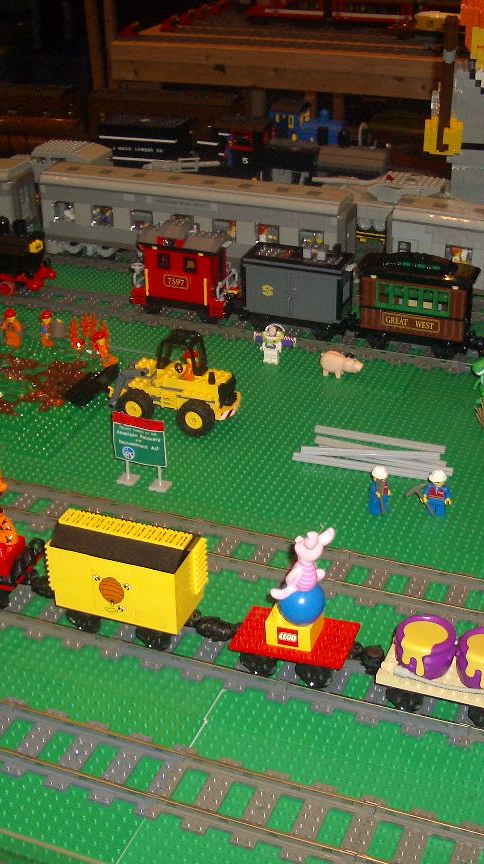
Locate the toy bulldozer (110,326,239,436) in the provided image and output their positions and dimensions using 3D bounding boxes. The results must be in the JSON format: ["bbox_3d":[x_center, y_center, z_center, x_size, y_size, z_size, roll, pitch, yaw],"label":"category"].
[{"bbox_3d":[-0.072,-0.057,1.152,0.136,0.087,0.069,10,31,19],"label":"toy bulldozer"}]

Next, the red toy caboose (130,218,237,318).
[{"bbox_3d":[-0.061,-0.187,1.317,0.124,0.111,0.052,10,32,18],"label":"red toy caboose"}]

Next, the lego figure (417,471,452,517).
[{"bbox_3d":[0.166,0.051,0.988,0.027,0.043,0.016,10,32,19],"label":"lego figure"}]

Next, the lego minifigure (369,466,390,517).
[{"bbox_3d":[0.117,0.049,0.995,0.023,0.043,0.017,-13,32,-21],"label":"lego minifigure"}]

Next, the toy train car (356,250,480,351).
[{"bbox_3d":[0.188,-0.139,1.233,0.132,0.106,0.053,10,32,18],"label":"toy train car"}]

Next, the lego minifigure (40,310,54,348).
[{"bbox_3d":[-0.214,-0.115,1.289,0.017,0.042,0.023,18,35,29],"label":"lego minifigure"}]

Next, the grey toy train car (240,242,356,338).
[{"bbox_3d":[0.066,-0.157,1.277,0.127,0.095,0.050,10,32,18],"label":"grey toy train car"}]

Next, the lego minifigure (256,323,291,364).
[{"bbox_3d":[0.033,-0.096,1.266,0.048,0.045,0.019,10,31,19],"label":"lego minifigure"}]

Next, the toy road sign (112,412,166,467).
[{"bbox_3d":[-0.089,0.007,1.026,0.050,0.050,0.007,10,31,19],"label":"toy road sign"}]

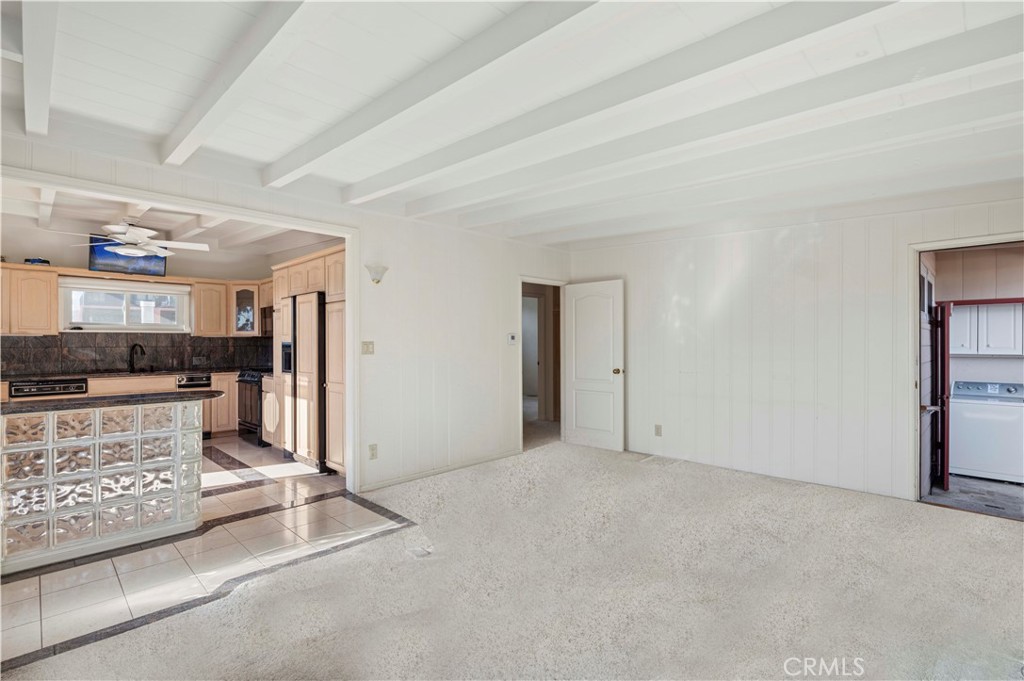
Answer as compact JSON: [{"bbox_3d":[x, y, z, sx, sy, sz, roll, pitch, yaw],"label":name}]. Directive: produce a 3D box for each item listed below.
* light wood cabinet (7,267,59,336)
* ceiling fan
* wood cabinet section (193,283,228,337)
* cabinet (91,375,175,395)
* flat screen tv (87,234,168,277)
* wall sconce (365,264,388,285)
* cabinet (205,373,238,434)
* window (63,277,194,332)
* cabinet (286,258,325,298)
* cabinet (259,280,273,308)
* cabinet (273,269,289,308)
[{"bbox_3d":[-5.555,-0.436,5.291,0.320,0.760,0.390,0,0,44],"label":"light wood cabinet"},{"bbox_3d":[-3.876,-1.036,4.620,1.300,0.390,1.300,0,0,44],"label":"ceiling fan"},{"bbox_3d":[-4.231,-0.429,6.351,0.320,0.763,0.390,0,0,43],"label":"wood cabinet section"},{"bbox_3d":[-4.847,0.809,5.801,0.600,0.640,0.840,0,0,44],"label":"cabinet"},{"bbox_3d":[-4.766,-1.045,5.676,0.070,0.430,0.735,15,10,43],"label":"flat screen tv"},{"bbox_3d":[-1.193,-0.581,4.005,0.130,0.175,0.200,0,0,44],"label":"wall sconce"},{"bbox_3d":[-4.171,0.880,6.469,0.580,0.820,0.380,0,0,44],"label":"cabinet"},{"bbox_3d":[-5.031,-0.435,5.989,0.120,0.680,1.320,0,0,44],"label":"window"},{"bbox_3d":[-1.987,-0.666,5.049,1.000,0.390,0.600,0,0,44],"label":"cabinet"},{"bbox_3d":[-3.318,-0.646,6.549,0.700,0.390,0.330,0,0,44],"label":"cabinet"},{"bbox_3d":[-2.511,-0.639,5.557,0.450,0.440,0.600,0,0,44],"label":"cabinet"}]

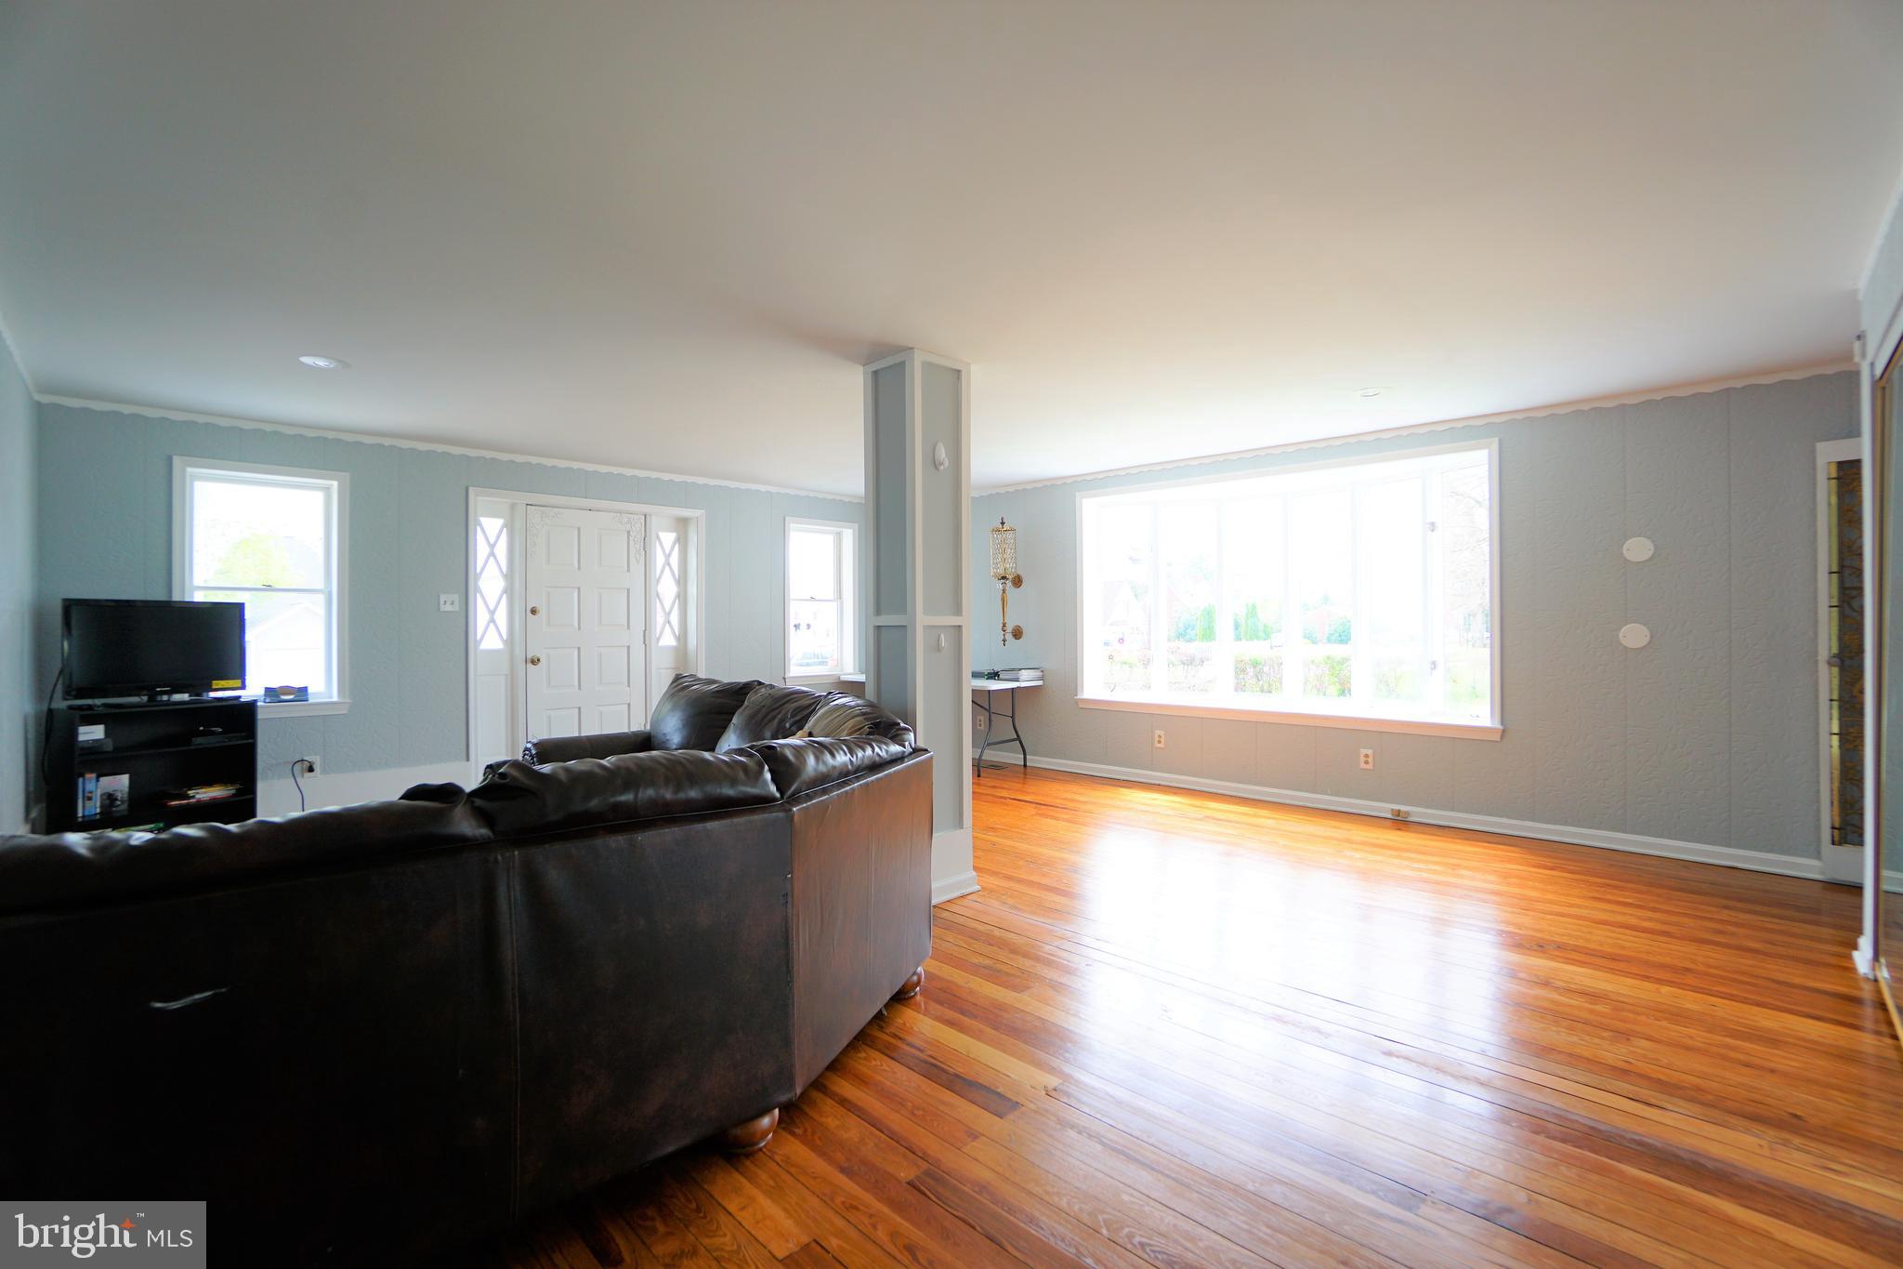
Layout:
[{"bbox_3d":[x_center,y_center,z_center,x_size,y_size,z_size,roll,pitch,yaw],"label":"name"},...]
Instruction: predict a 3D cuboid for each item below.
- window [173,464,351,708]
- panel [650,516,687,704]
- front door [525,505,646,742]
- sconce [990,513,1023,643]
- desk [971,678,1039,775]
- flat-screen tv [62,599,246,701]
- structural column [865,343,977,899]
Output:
[{"bbox_3d":[-4.124,-0.262,4.779,0.800,1.510,0.120,-1,1,-41],"label":"window"},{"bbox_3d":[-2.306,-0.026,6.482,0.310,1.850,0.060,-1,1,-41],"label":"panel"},{"bbox_3d":[-2.779,0.089,6.079,0.855,2.069,0.060,-1,1,-41],"label":"front door"},{"bbox_3d":[0.468,-0.446,6.682,0.210,1.078,0.280,1,1,42],"label":"sconce"},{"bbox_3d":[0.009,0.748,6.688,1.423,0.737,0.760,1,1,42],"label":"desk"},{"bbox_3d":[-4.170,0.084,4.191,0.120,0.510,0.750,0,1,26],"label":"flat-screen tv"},{"bbox_3d":[-0.150,-0.054,3.679,0.350,2.410,0.350,-1,1,-41],"label":"structural column"}]

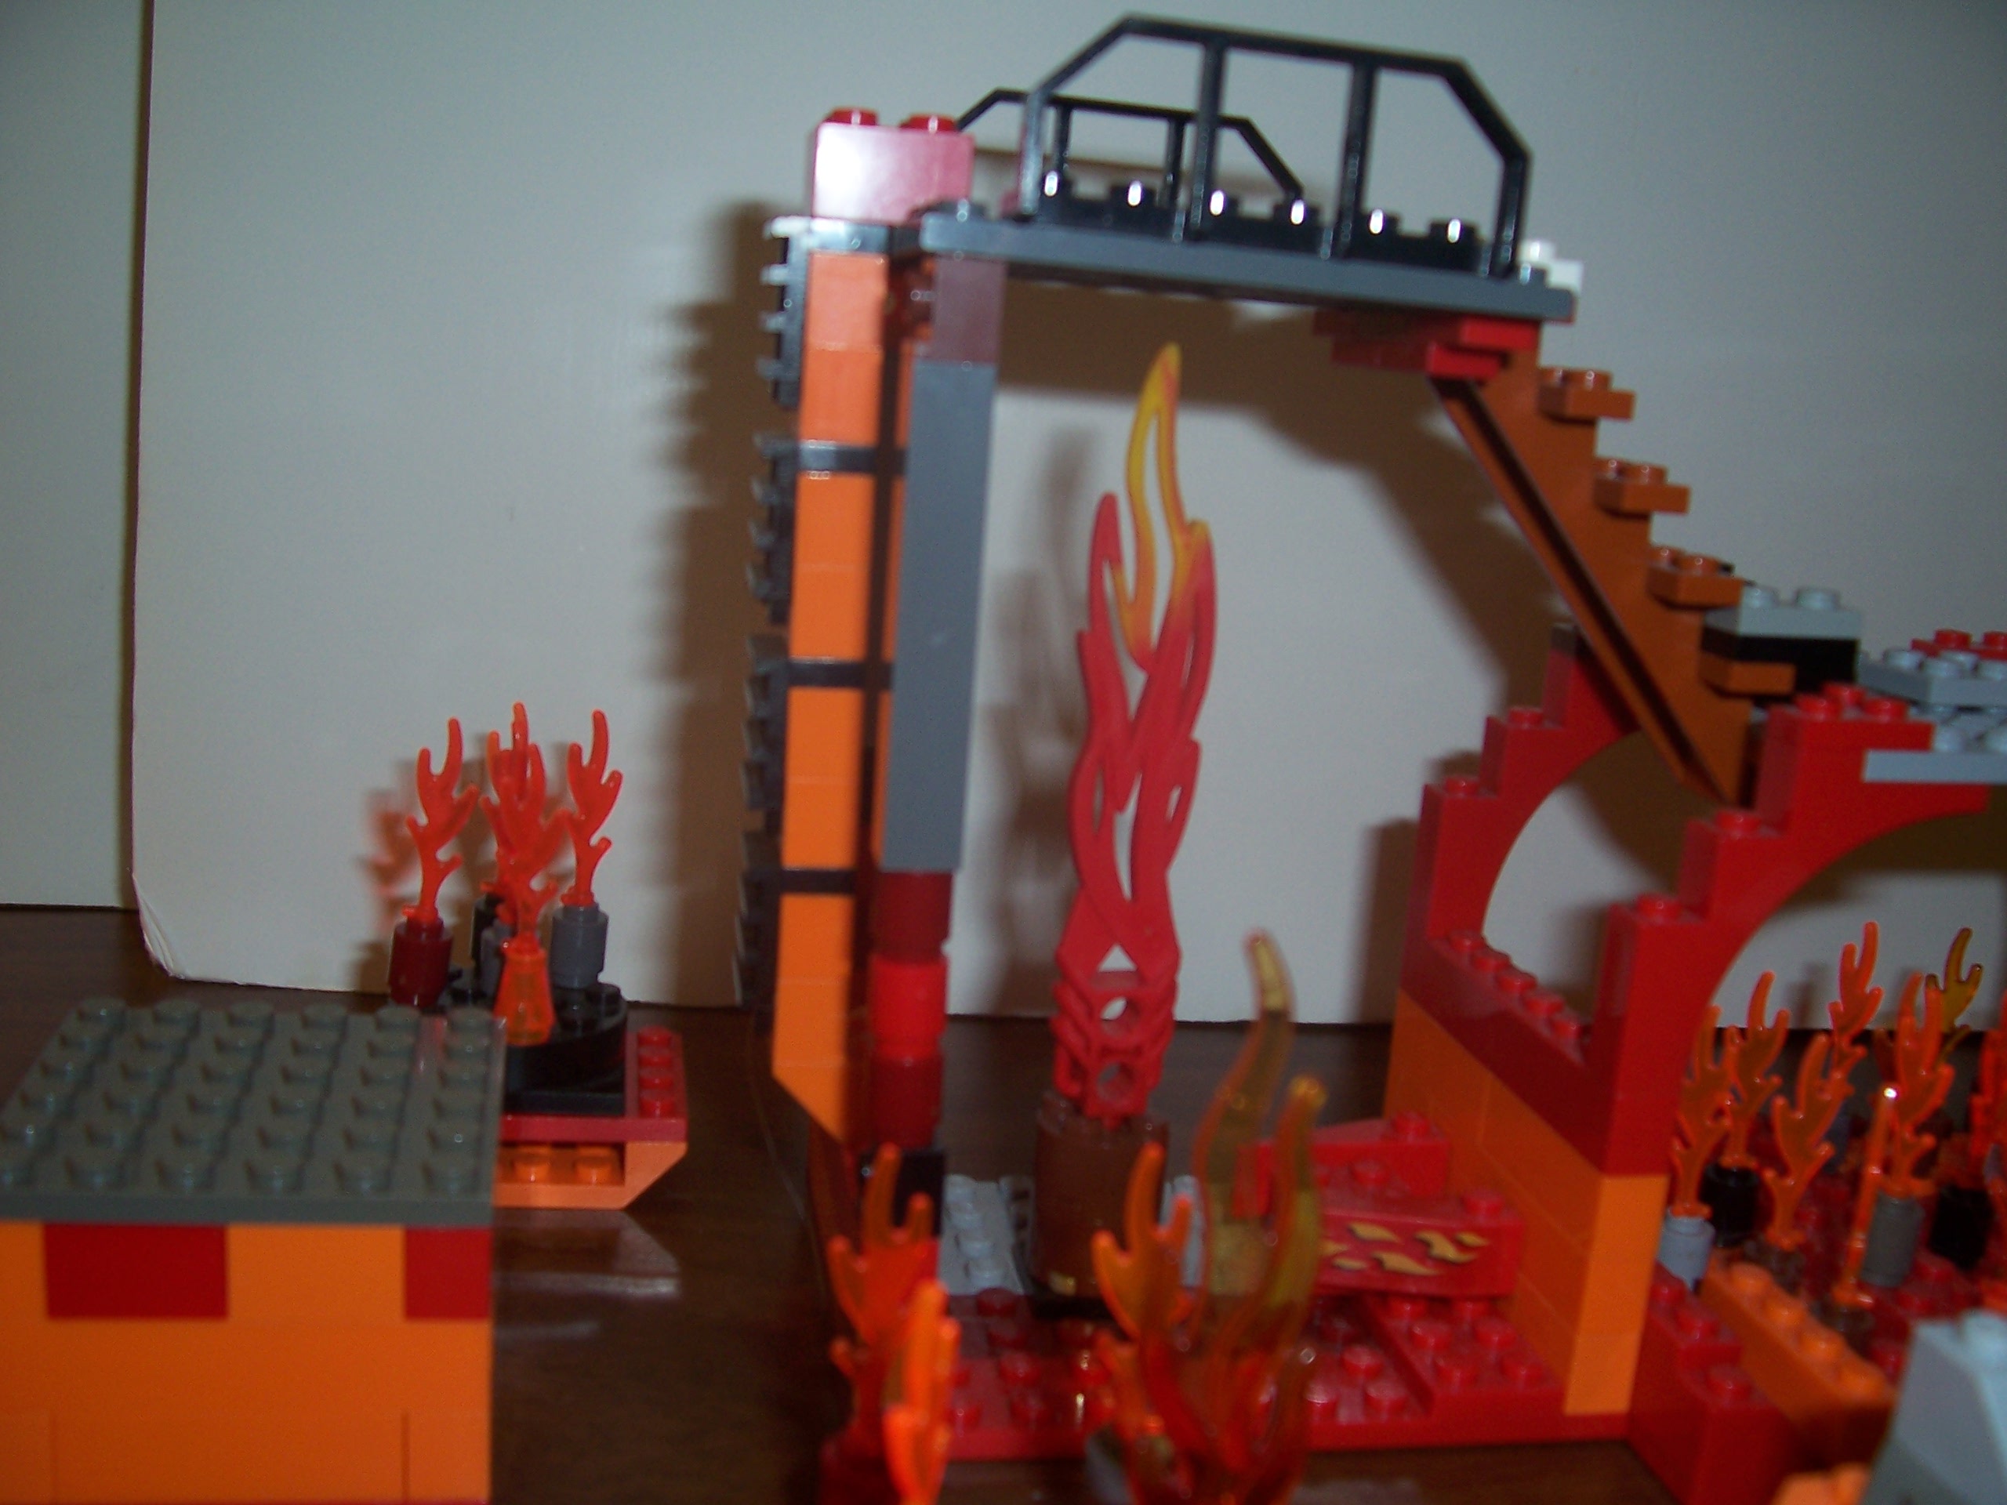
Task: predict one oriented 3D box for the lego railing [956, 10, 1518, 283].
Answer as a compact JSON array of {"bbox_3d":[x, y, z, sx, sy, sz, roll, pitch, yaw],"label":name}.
[{"bbox_3d":[0.020,-0.064,0.215,0.049,0.020,0.068,2,12,-10],"label":"lego railing"}]

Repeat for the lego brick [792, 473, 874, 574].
[{"bbox_3d":[-0.018,-0.025,0.209,0.008,0.010,0.010,2,11,-10],"label":"lego brick"}]

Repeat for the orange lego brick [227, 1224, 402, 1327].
[{"bbox_3d":[-0.064,0.046,0.184,0.016,0.010,0.010,2,12,-13],"label":"orange lego brick"}]

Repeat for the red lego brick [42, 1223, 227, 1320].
[{"bbox_3d":[-0.079,0.046,0.181,0.016,0.010,0.010,2,12,-13],"label":"red lego brick"}]

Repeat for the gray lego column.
[{"bbox_3d":[-0.006,-0.018,0.189,0.008,0.057,0.008,2,11,-10],"label":"gray lego column"}]

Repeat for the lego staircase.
[{"bbox_3d":[0.064,-0.023,0.231,0.051,0.054,0.032,2,12,-10],"label":"lego staircase"}]

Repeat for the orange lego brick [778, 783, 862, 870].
[{"bbox_3d":[-0.020,0.007,0.215,0.008,0.010,0.010,2,11,-10],"label":"orange lego brick"}]

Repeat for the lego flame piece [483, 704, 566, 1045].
[{"bbox_3d":[-0.063,0.016,0.258,0.011,0.045,0.009,3,11,-6],"label":"lego flame piece"}]

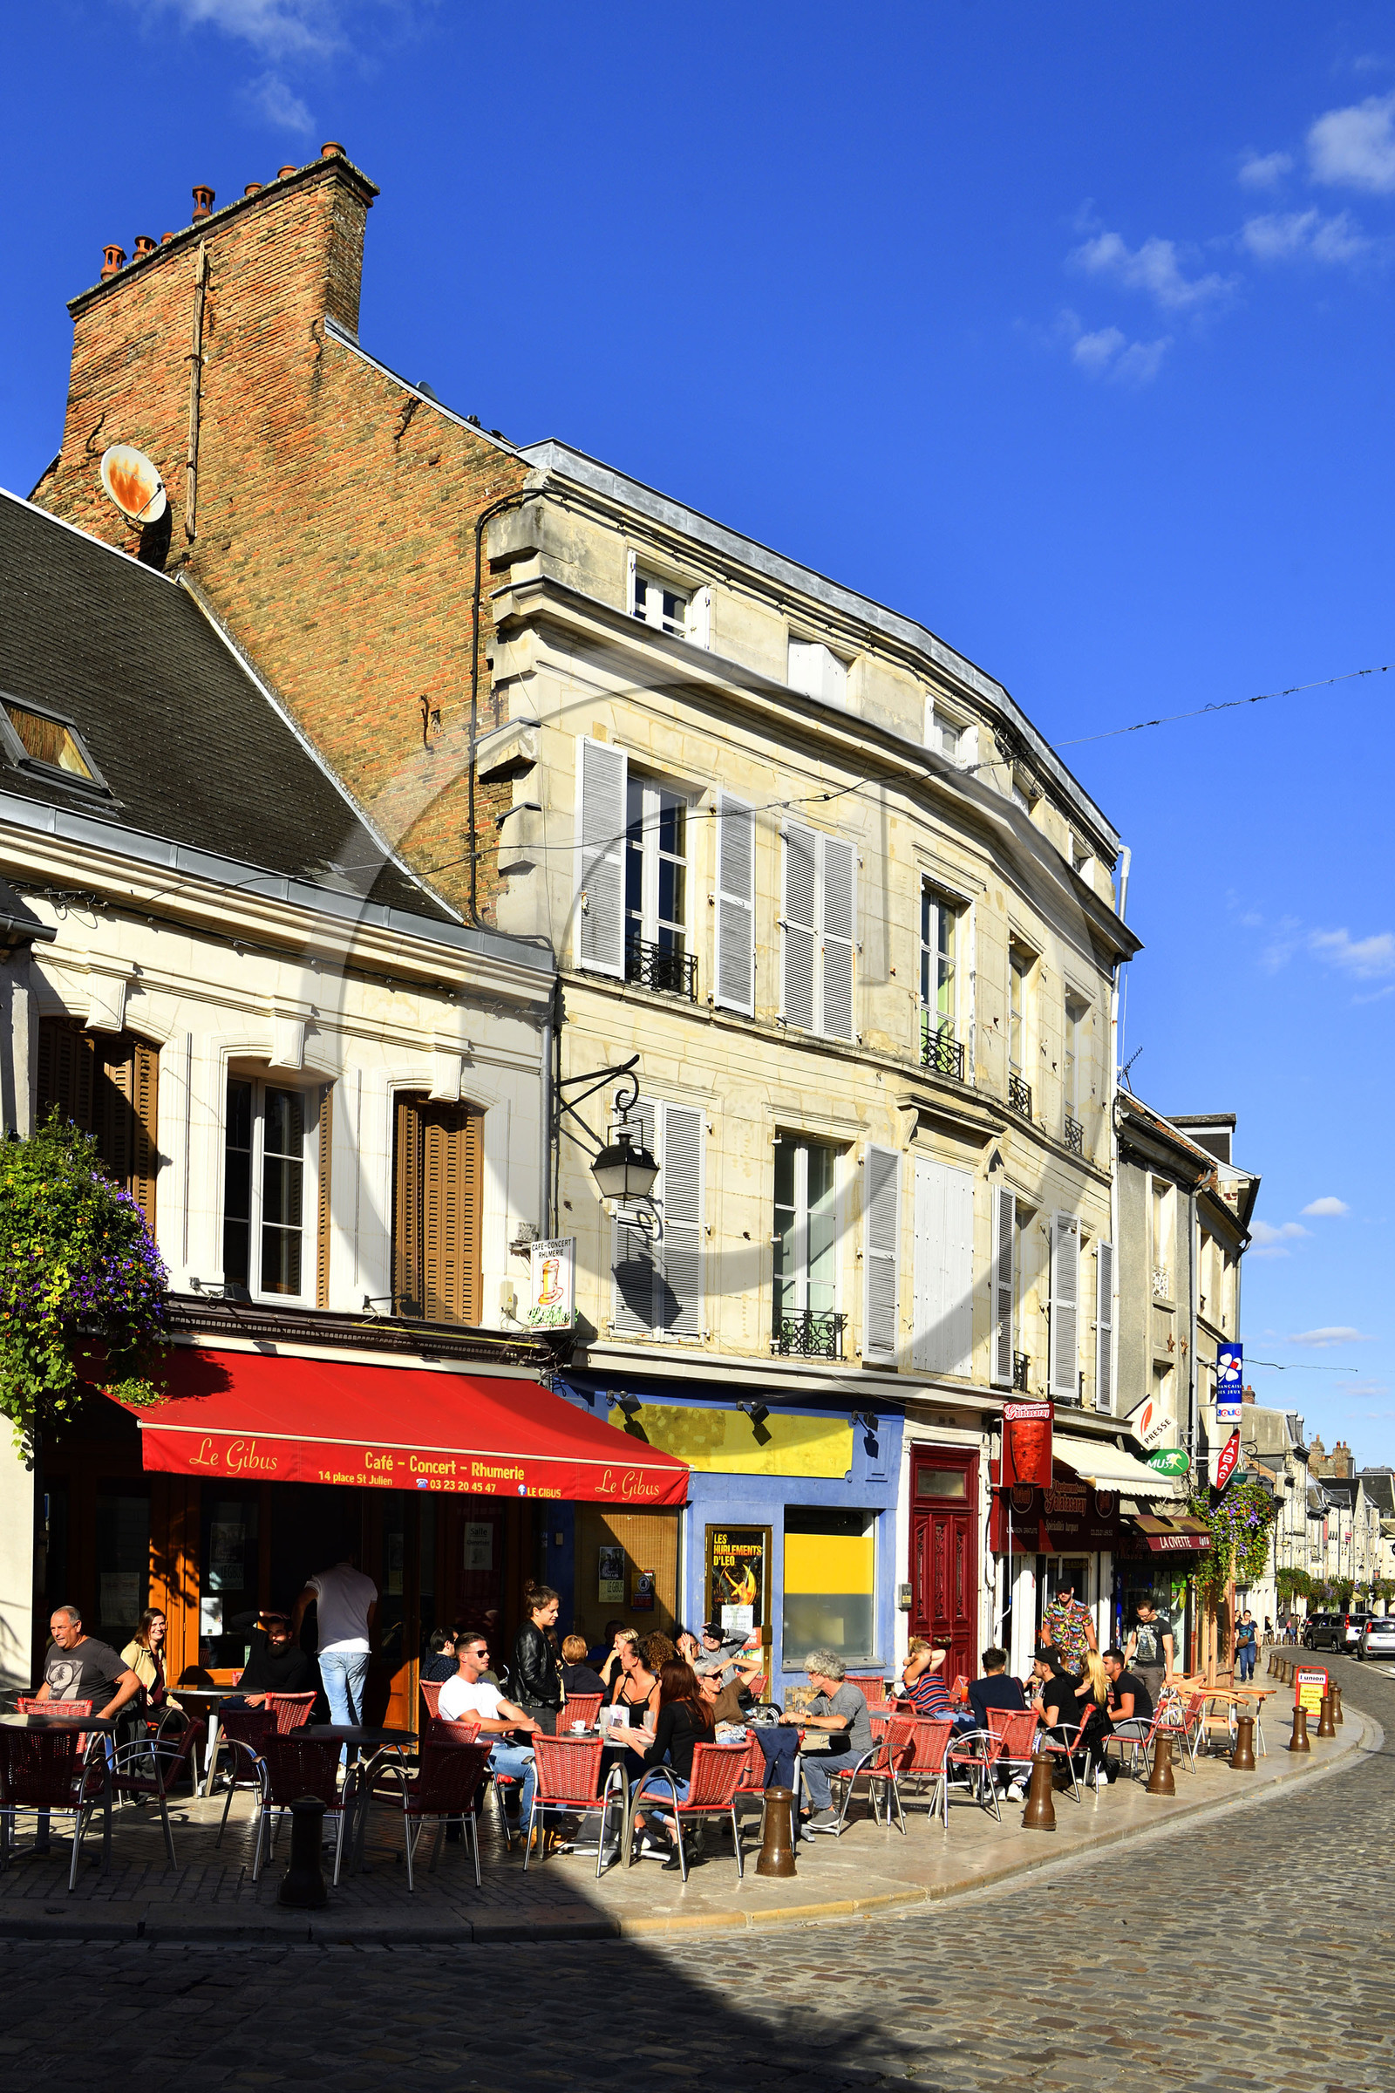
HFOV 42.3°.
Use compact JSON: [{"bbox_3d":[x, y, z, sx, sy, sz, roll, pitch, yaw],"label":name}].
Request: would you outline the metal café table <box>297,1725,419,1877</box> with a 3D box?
[{"bbox_3d":[-2.098,4.657,11.200,0.700,0.740,0.700,0,-13,0],"label":"metal café table"}]

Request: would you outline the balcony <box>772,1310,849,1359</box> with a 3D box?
[{"bbox_3d":[1.190,3.079,19.200,1.000,0.480,0.160,11,-17,-40],"label":"balcony"}]

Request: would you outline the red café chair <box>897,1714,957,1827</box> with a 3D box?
[{"bbox_3d":[1.654,5.512,13.759,0.560,0.760,0.600,0,-17,2],"label":"red café chair"}]

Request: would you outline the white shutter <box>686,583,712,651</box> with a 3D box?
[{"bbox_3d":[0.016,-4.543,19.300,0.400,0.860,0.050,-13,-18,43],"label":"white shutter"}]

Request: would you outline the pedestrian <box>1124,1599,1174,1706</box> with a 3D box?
[{"bbox_3d":[5.034,7.008,19.853,0.560,1.740,0.360,-5,-17,19],"label":"pedestrian"}]

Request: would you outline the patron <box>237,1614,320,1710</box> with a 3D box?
[{"bbox_3d":[-3.110,4.843,13.400,0.620,1.270,0.780,-4,-14,17],"label":"patron"}]

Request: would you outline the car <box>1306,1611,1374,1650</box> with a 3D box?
[{"bbox_3d":[29.310,26.642,82.000,1.800,1.680,4.450,1,-13,-4],"label":"car"}]

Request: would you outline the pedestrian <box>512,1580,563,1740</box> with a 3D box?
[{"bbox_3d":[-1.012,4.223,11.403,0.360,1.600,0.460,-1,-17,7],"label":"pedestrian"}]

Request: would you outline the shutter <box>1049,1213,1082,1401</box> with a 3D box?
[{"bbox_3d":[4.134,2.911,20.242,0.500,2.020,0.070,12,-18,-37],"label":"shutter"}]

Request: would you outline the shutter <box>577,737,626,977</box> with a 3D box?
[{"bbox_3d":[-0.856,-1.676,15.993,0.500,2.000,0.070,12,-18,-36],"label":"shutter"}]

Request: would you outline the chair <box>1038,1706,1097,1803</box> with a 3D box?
[{"bbox_3d":[3.202,6.116,15.600,0.560,0.790,0.550,-4,-14,17],"label":"chair"}]

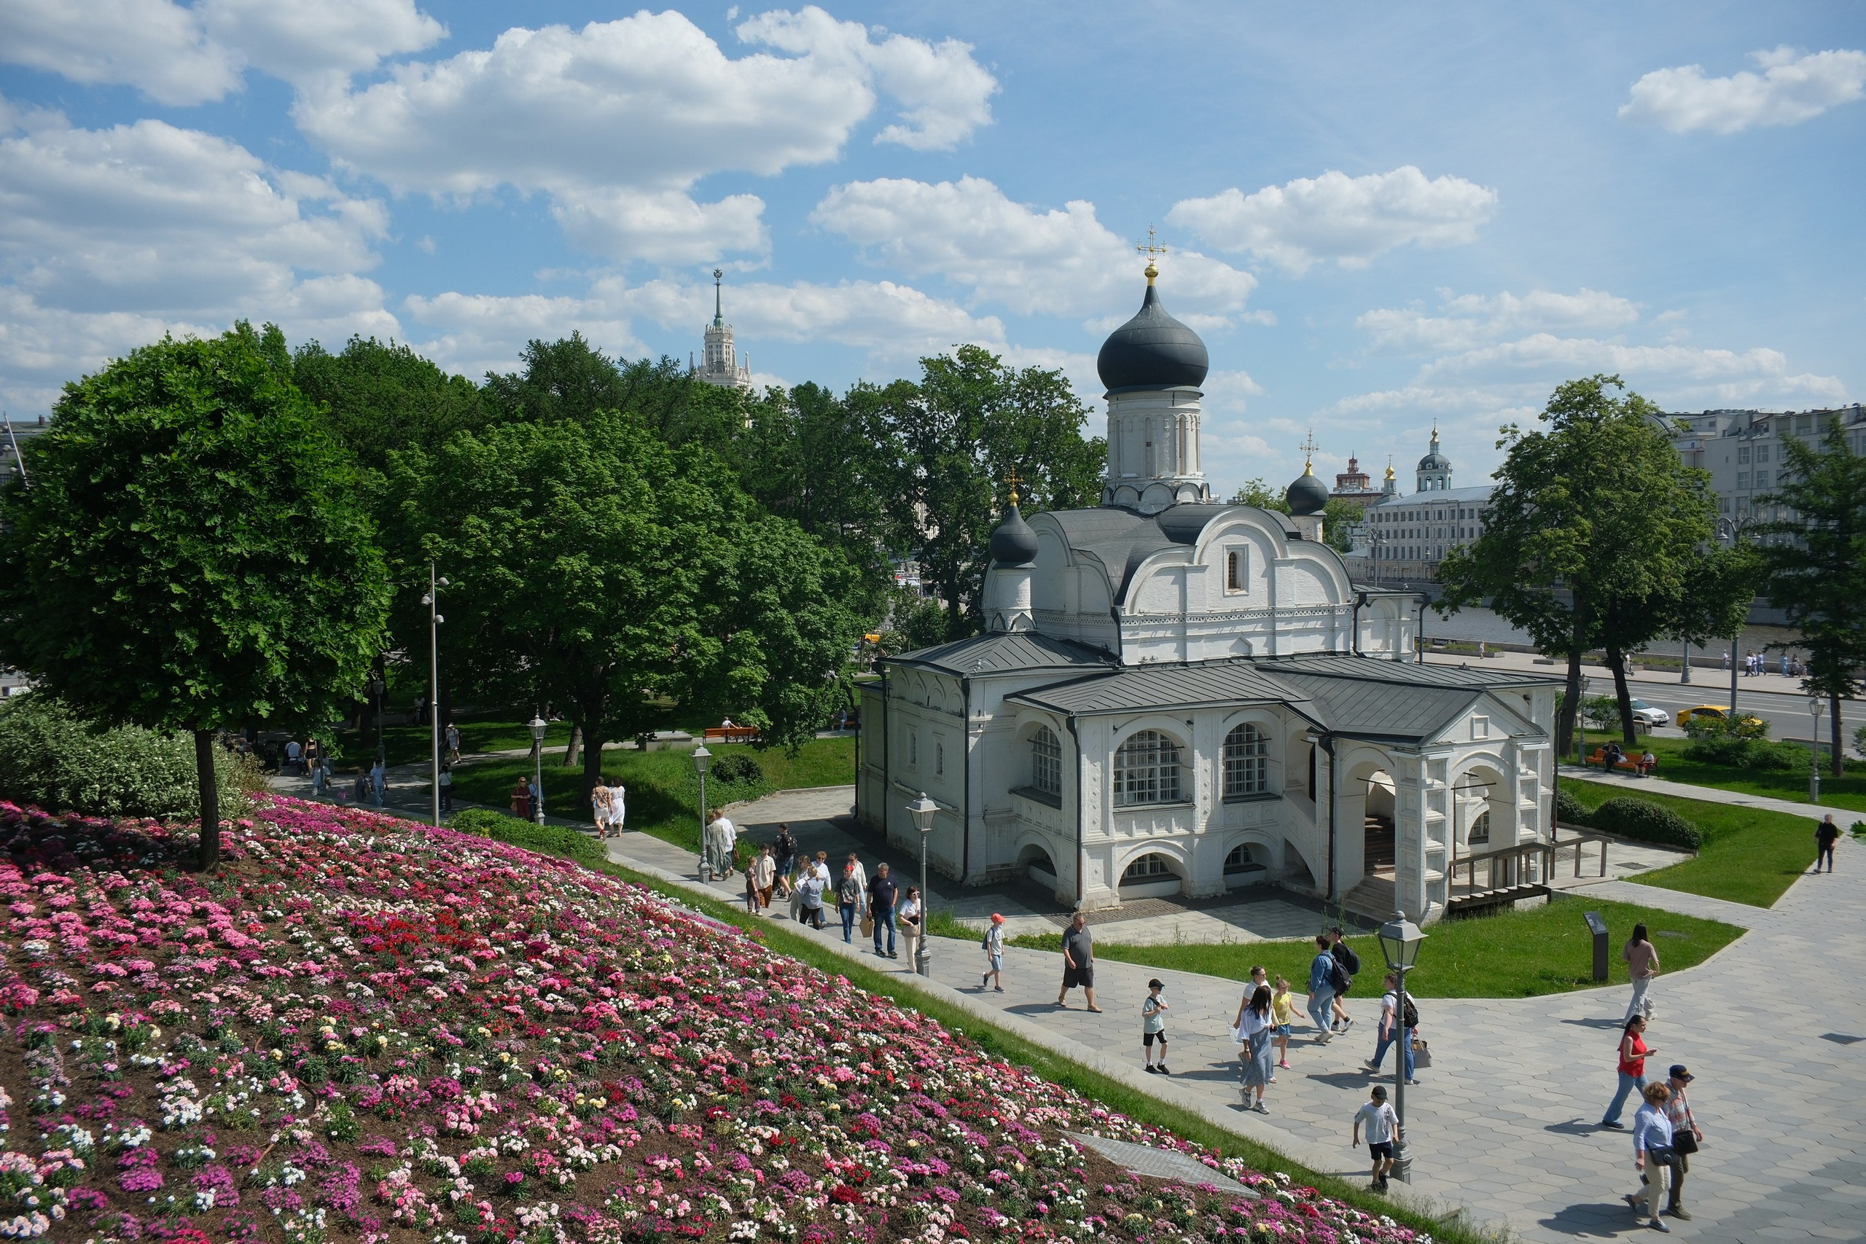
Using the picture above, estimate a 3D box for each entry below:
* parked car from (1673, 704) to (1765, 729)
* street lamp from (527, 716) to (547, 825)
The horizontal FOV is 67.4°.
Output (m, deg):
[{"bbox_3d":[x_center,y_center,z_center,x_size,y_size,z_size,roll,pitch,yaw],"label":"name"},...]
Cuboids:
[{"bbox_3d":[46.173,5.761,82.000,1.770,1.480,4.500,-1,2,-25],"label":"parked car"},{"bbox_3d":[-11.565,4.425,41.135,0.540,3.375,0.540,-1,2,-16],"label":"street lamp"}]

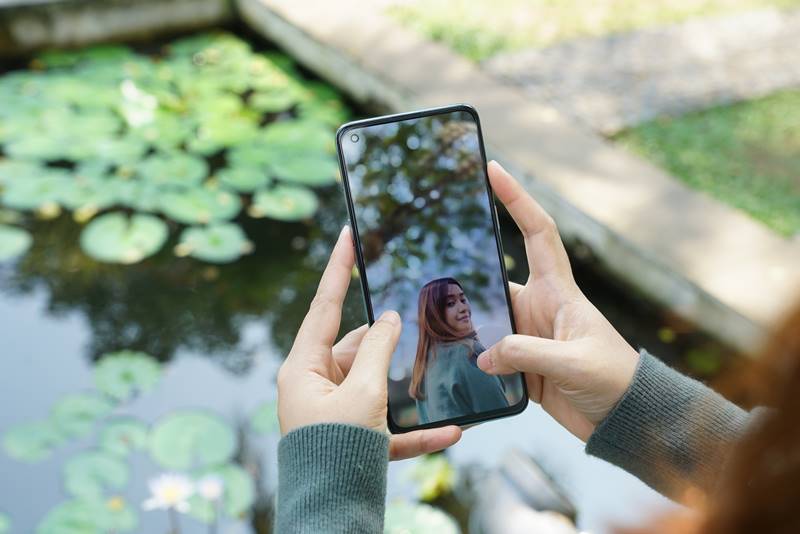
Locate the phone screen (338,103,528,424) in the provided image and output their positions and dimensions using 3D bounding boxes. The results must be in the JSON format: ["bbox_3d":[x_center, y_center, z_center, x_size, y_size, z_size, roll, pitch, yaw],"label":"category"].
[{"bbox_3d":[0.017,0.002,0.562,0.074,0.161,0.009,-10,6,9],"label":"phone screen"}]

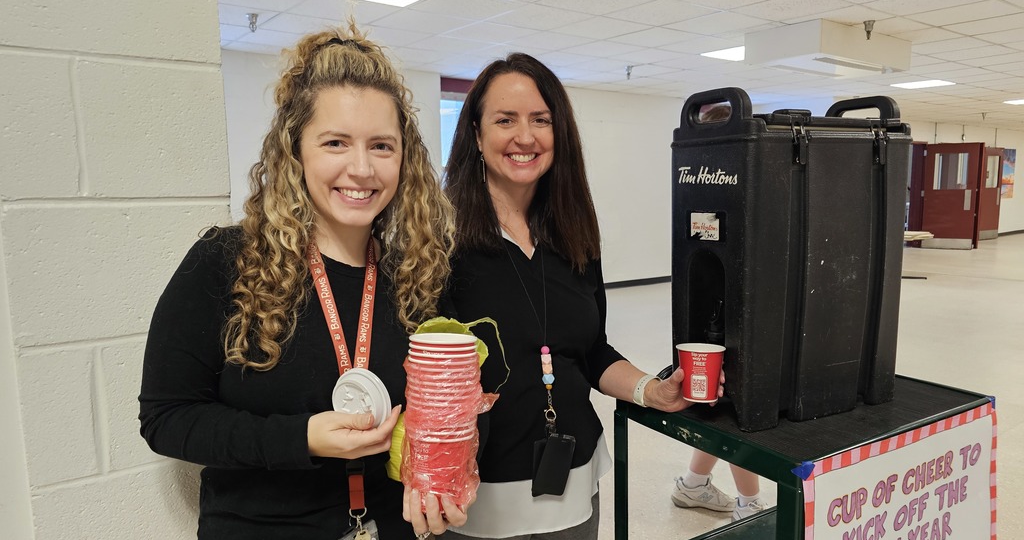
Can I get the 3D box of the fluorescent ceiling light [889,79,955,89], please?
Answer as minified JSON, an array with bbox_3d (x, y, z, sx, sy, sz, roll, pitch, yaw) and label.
[{"bbox_3d":[5.125,-2.328,8.505,0.610,0.060,0.610,-6,9,-36],"label":"fluorescent ceiling light"}]

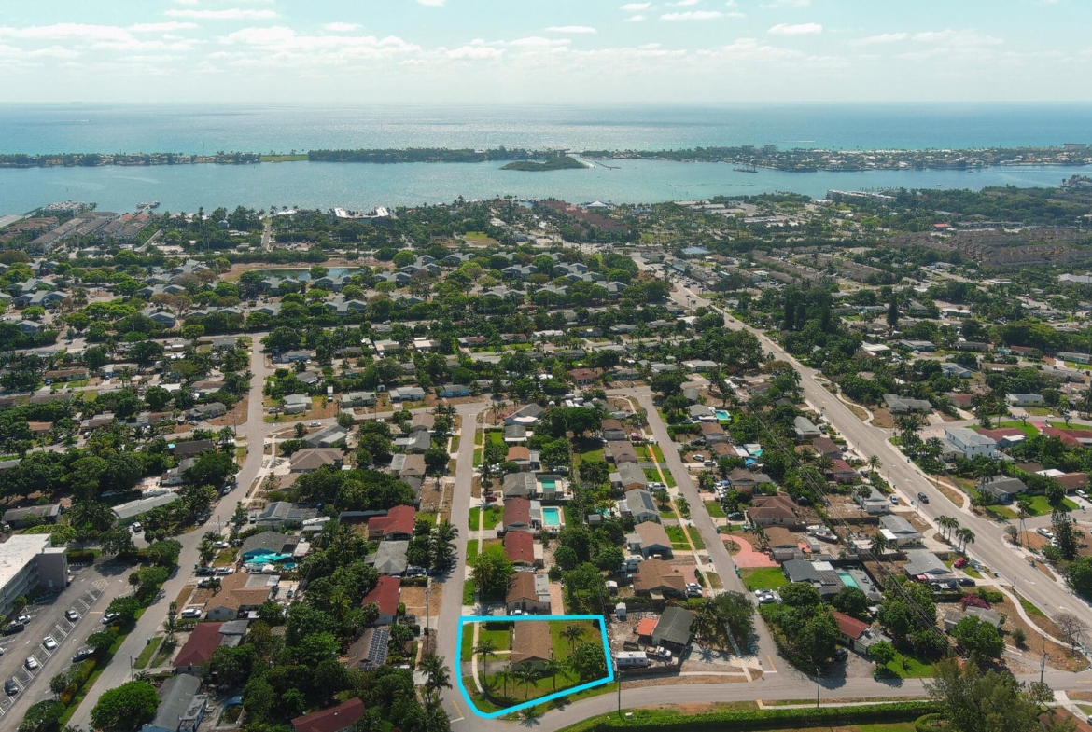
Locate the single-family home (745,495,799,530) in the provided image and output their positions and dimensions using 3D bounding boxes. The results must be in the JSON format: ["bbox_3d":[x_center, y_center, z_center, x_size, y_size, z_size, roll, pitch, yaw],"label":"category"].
[{"bbox_3d":[68.130,43.080,265.180,14.600,4.400,14.300,-1,17,-3],"label":"single-family home"}]

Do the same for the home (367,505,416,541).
[{"bbox_3d":[-44.420,45.900,256.470,12.790,4.100,16.540,-1,17,-3],"label":"home"}]

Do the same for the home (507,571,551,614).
[{"bbox_3d":[-4.480,56.560,221.660,10.940,4.100,12.990,-1,17,-3],"label":"home"}]

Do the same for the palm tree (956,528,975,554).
[{"bbox_3d":[116.200,48.480,243.090,4.500,7.000,4.500,0,17,0],"label":"palm tree"}]

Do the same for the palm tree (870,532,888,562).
[{"bbox_3d":[90.800,49.540,239.120,5.000,7.300,5.000,0,17,0],"label":"palm tree"}]

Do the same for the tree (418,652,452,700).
[{"bbox_3d":[-23.280,65.590,184.270,6.400,8.700,6.400,0,17,0],"label":"tree"}]

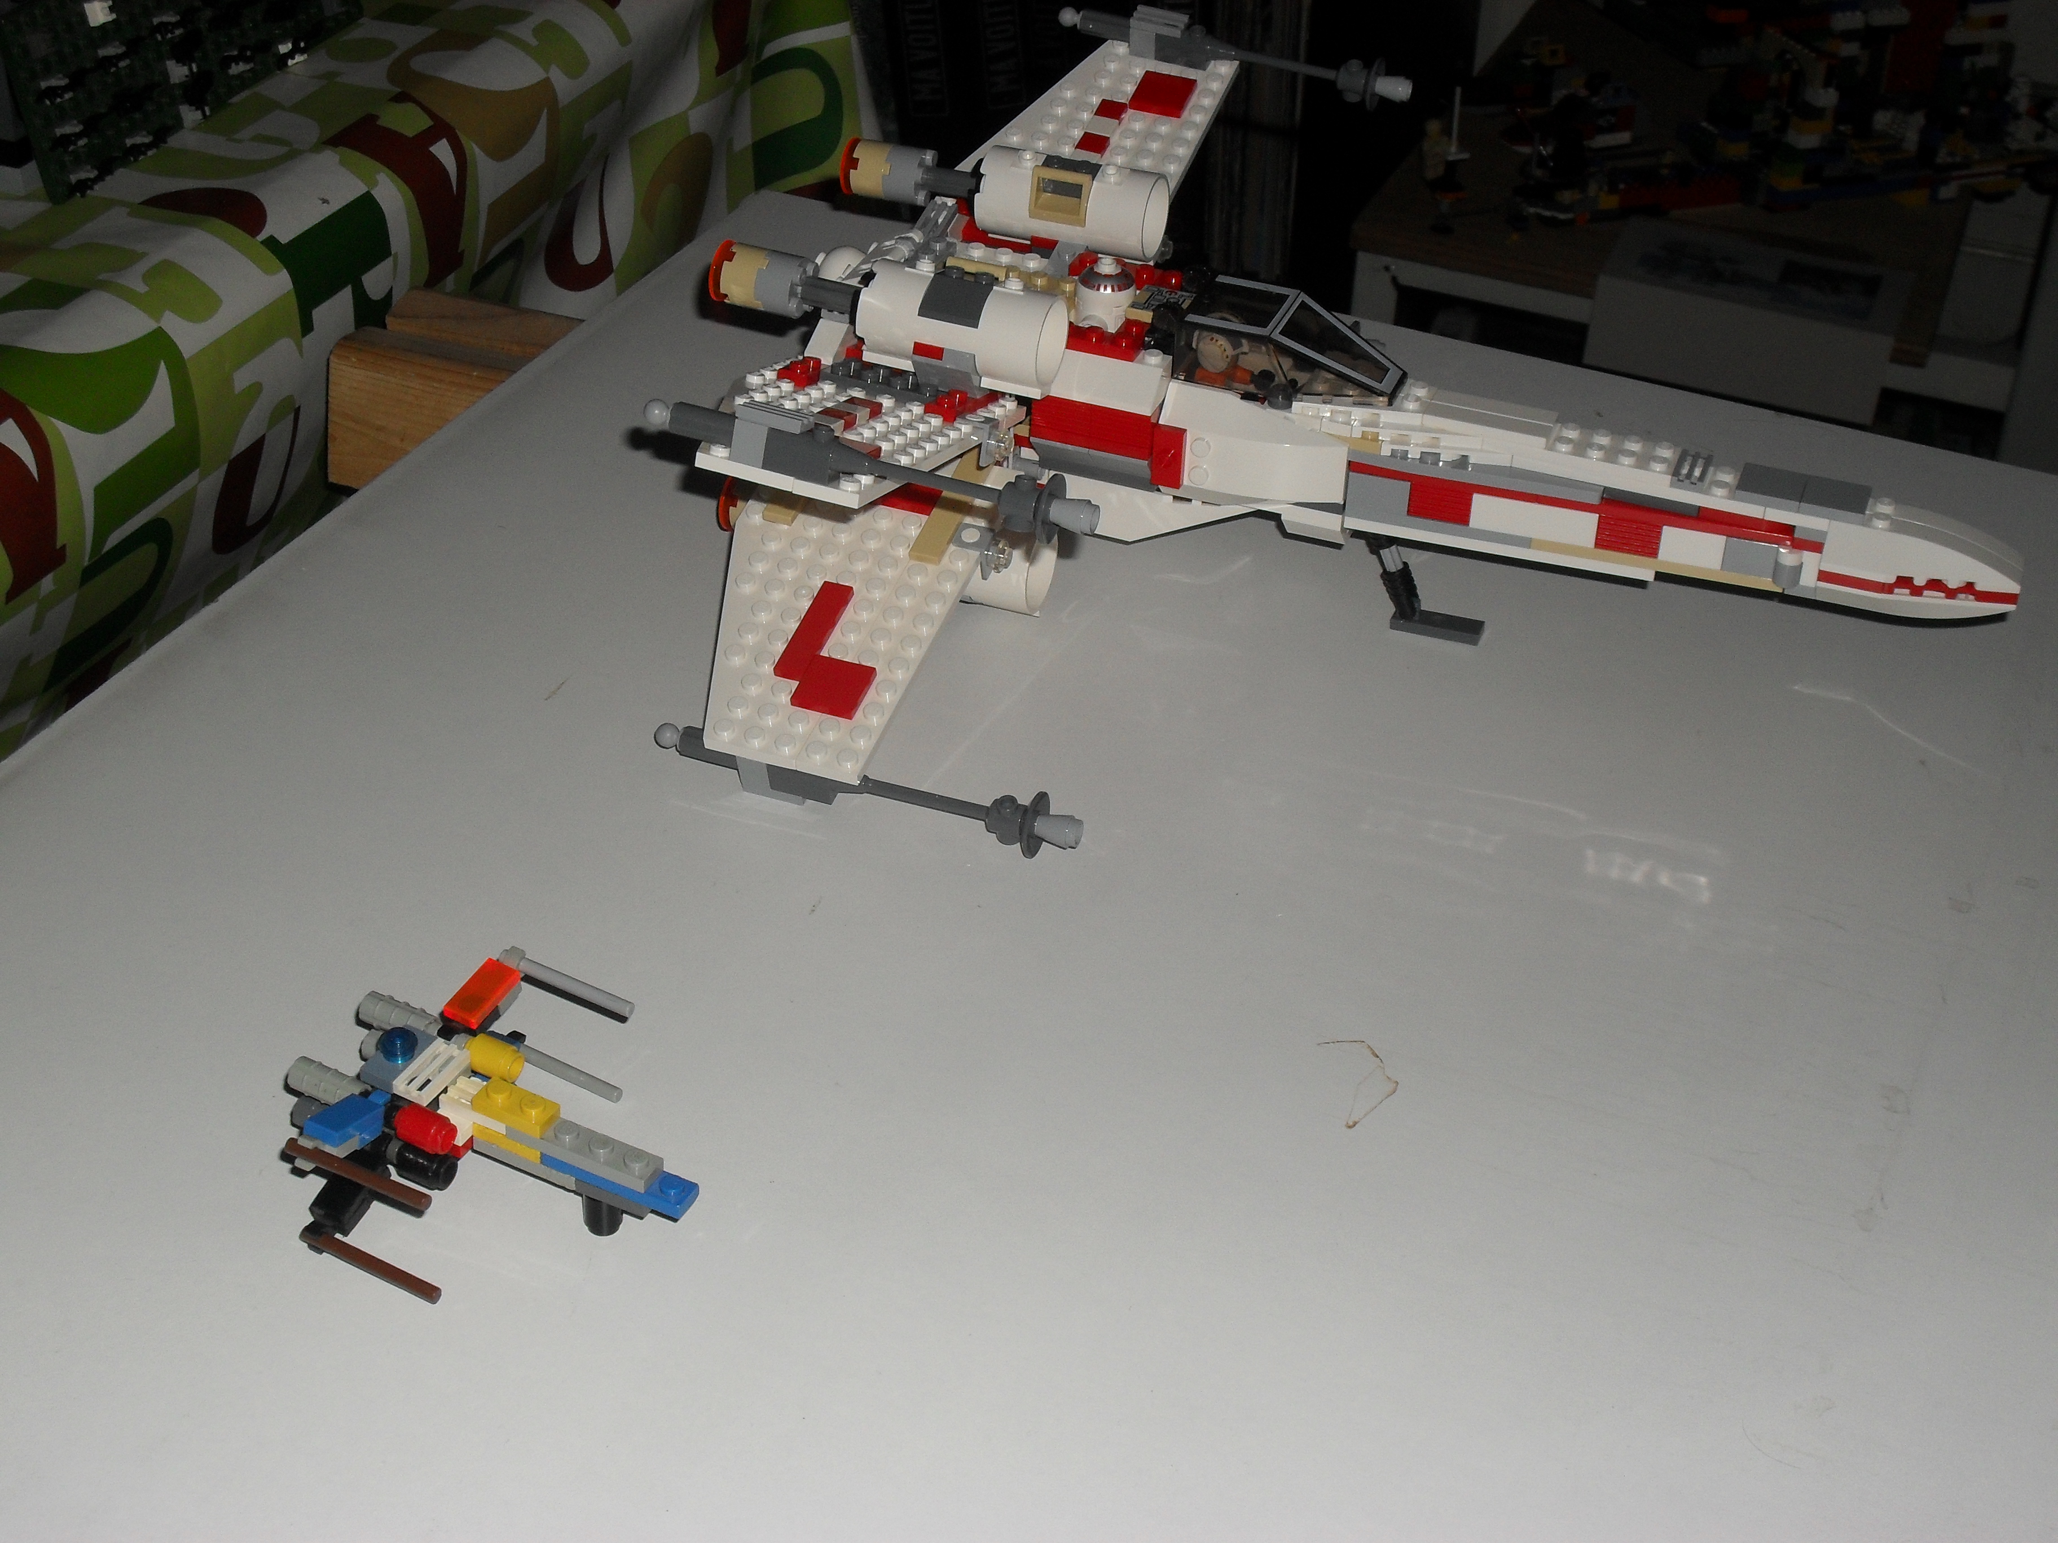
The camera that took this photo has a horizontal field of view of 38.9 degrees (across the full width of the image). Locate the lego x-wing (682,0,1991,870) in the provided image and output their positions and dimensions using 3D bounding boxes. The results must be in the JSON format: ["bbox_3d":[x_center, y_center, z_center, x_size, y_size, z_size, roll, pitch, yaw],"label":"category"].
[{"bbox_3d":[0.088,-0.084,0.754,0.332,0.109,0.290,14,36,15],"label":"lego x-wing"}]

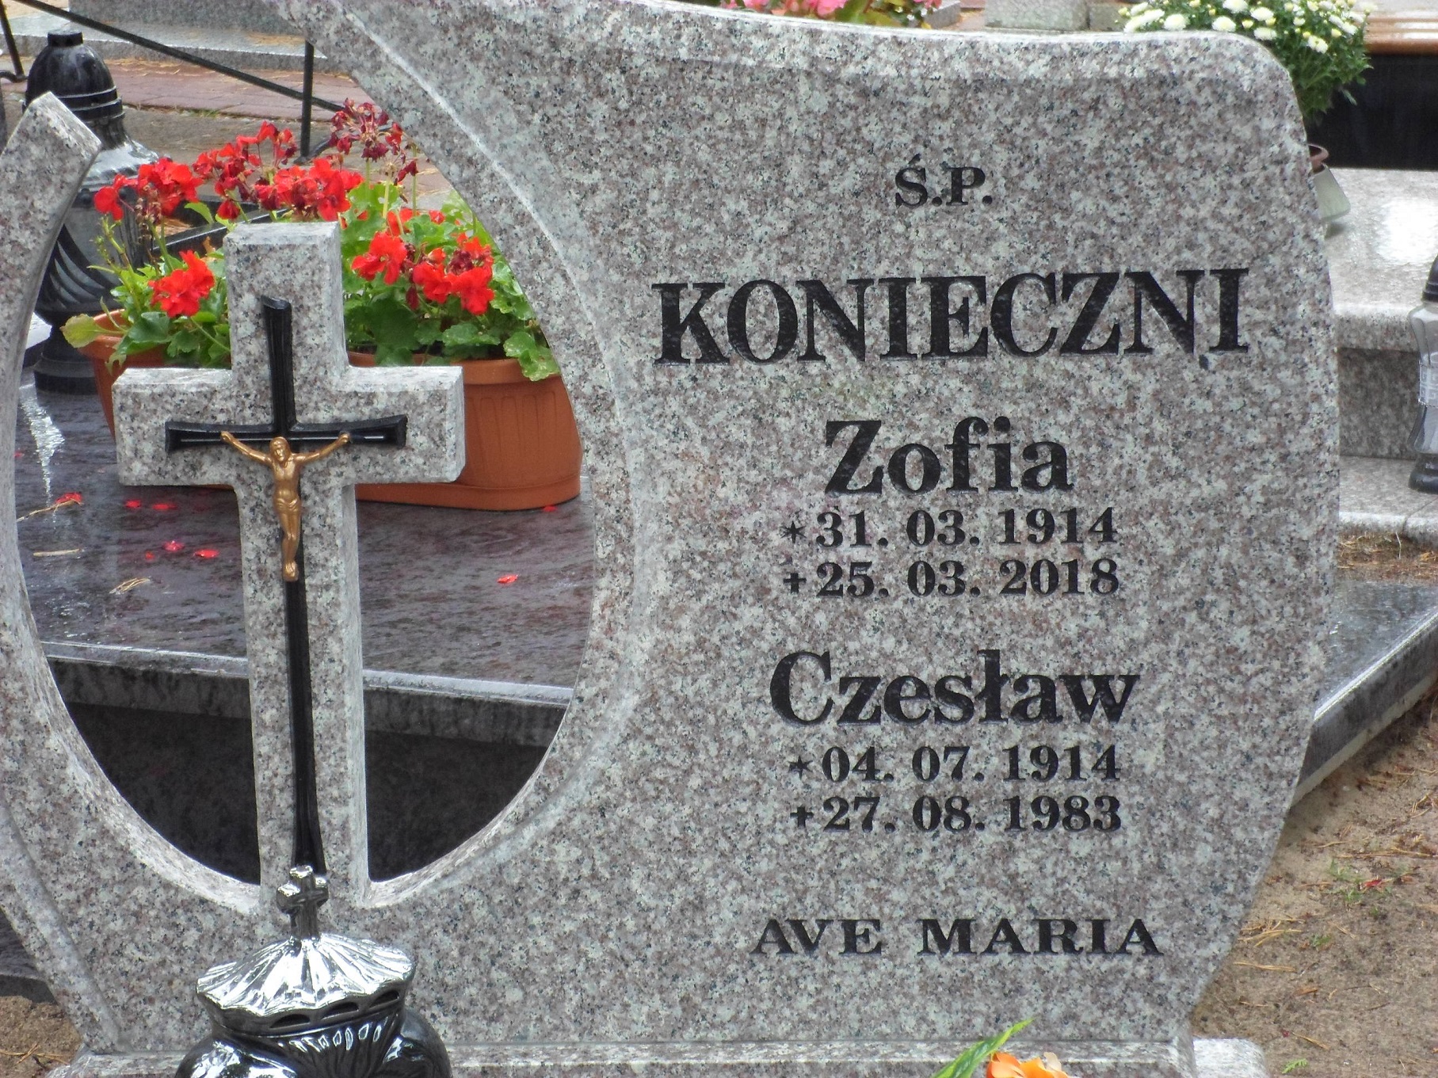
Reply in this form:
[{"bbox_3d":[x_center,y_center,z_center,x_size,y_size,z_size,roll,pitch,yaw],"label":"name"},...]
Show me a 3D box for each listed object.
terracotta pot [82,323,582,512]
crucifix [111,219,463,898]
[{"bbox_3d":[-0.361,-0.128,4.404,0.535,0.152,0.198,4,14,25],"label":"terracotta pot"},{"bbox_3d":[-0.305,0.017,3.300,0.243,0.488,0.064,0,13,6],"label":"crucifix"}]

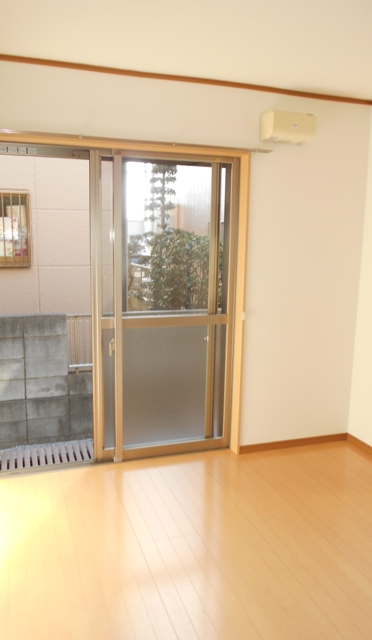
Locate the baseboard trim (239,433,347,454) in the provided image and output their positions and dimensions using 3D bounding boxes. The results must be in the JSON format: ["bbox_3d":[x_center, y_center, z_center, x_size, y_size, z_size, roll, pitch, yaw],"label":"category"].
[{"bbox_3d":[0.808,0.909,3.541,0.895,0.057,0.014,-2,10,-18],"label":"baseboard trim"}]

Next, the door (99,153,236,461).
[{"bbox_3d":[-0.121,-0.051,3.236,0.961,1.999,0.085,-2,10,-18],"label":"door"}]

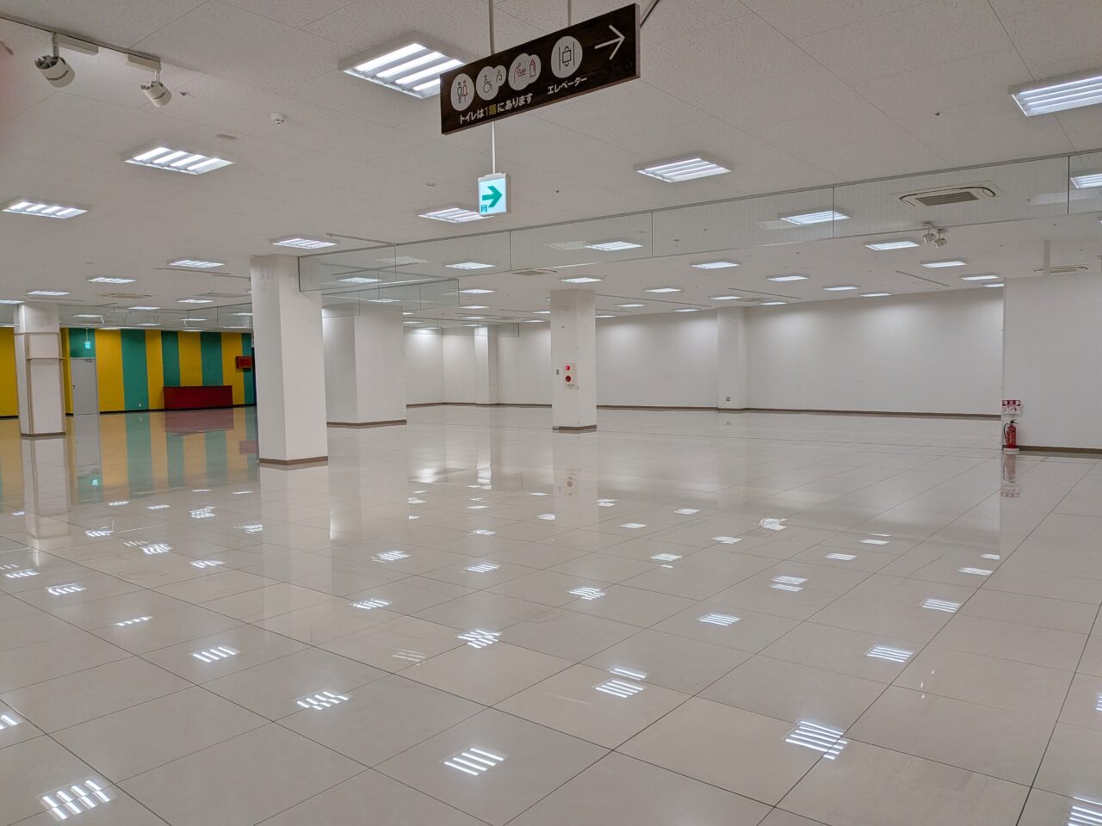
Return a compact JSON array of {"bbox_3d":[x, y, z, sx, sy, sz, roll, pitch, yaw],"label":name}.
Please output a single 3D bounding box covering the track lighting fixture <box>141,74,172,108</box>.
[{"bbox_3d":[-2.235,-1.827,4.330,0.105,0.180,0.135,0,3,14],"label":"track lighting fixture"}]

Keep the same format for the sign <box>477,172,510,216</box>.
[{"bbox_3d":[-0.351,-1.359,4.769,0.213,0.240,0.045,1,4,29],"label":"sign"}]

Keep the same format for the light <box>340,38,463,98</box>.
[{"bbox_3d":[-0.762,-1.982,4.377,0.620,0.060,0.590,2,4,40],"label":"light"}]

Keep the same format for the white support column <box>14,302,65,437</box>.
[{"bbox_3d":[-12.596,-1.014,18.844,0.780,3.190,0.740,2,4,40],"label":"white support column"}]

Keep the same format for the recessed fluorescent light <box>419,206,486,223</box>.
[{"bbox_3d":[-1.042,-2.215,8.479,0.610,0.060,0.610,1,4,38],"label":"recessed fluorescent light"}]

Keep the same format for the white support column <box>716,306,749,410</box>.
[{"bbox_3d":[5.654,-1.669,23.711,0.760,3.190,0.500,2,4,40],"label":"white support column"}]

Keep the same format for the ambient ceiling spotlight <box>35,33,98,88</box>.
[{"bbox_3d":[-2.478,-1.806,3.937,0.135,0.265,0.280,2,4,40],"label":"ambient ceiling spotlight"}]

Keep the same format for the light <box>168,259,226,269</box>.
[{"bbox_3d":[-5.487,-2.321,11.837,0.620,0.060,0.590,2,4,40],"label":"light"}]

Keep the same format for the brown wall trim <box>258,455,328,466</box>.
[{"bbox_3d":[-4.031,0.726,11.963,0.780,0.075,0.720,2,4,40],"label":"brown wall trim"}]

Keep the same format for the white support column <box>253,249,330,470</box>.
[{"bbox_3d":[-4.145,-0.811,12.161,0.770,3.190,0.740,2,4,40],"label":"white support column"}]

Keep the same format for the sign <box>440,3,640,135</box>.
[{"bbox_3d":[-0.079,-1.339,3.039,1.000,0.252,0.030,2,4,40],"label":"sign"}]

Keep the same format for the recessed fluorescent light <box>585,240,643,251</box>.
[{"bbox_3d":[0.900,-2.388,10.818,0.610,0.060,0.610,2,4,40],"label":"recessed fluorescent light"}]

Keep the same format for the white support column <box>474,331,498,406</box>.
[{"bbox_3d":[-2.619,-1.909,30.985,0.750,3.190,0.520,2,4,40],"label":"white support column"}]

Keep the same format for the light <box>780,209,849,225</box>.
[{"bbox_3d":[3.135,-2.334,9.045,0.610,0.060,0.610,2,4,40],"label":"light"}]

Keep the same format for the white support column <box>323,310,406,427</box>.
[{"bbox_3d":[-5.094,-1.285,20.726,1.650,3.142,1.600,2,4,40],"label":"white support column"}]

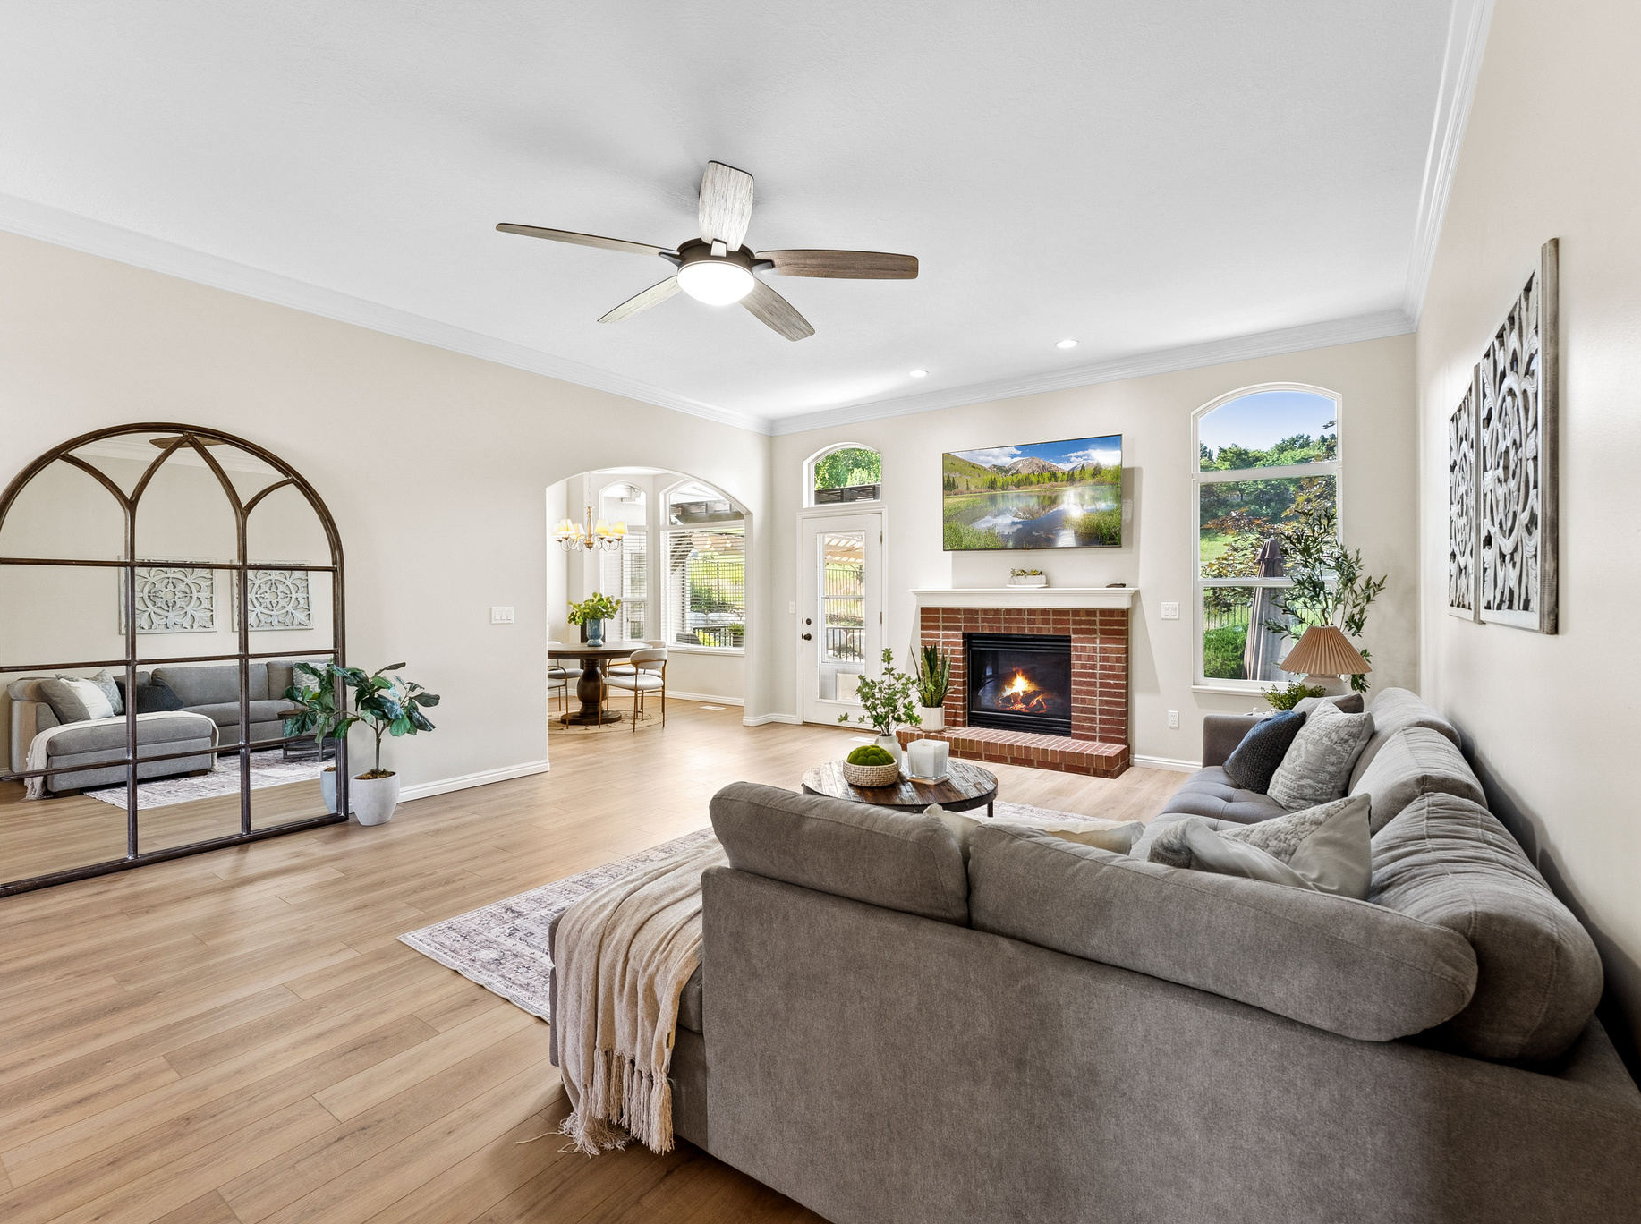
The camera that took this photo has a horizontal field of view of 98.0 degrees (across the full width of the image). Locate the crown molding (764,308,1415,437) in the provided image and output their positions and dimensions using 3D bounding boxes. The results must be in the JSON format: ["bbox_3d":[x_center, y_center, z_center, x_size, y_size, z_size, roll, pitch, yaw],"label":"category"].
[{"bbox_3d":[1.593,-1.834,5.839,5.080,0.130,0.110,0,1,33],"label":"crown molding"}]

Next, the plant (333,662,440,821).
[{"bbox_3d":[-2.507,0.748,4.066,0.580,0.910,0.600,0,1,37],"label":"plant"}]

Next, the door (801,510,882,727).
[{"bbox_3d":[0.204,0.088,6.820,0.915,2.030,0.080,1,1,37],"label":"door"}]

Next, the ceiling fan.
[{"bbox_3d":[-0.489,-1.585,3.331,1.740,0.480,1.740,0,1,27],"label":"ceiling fan"}]

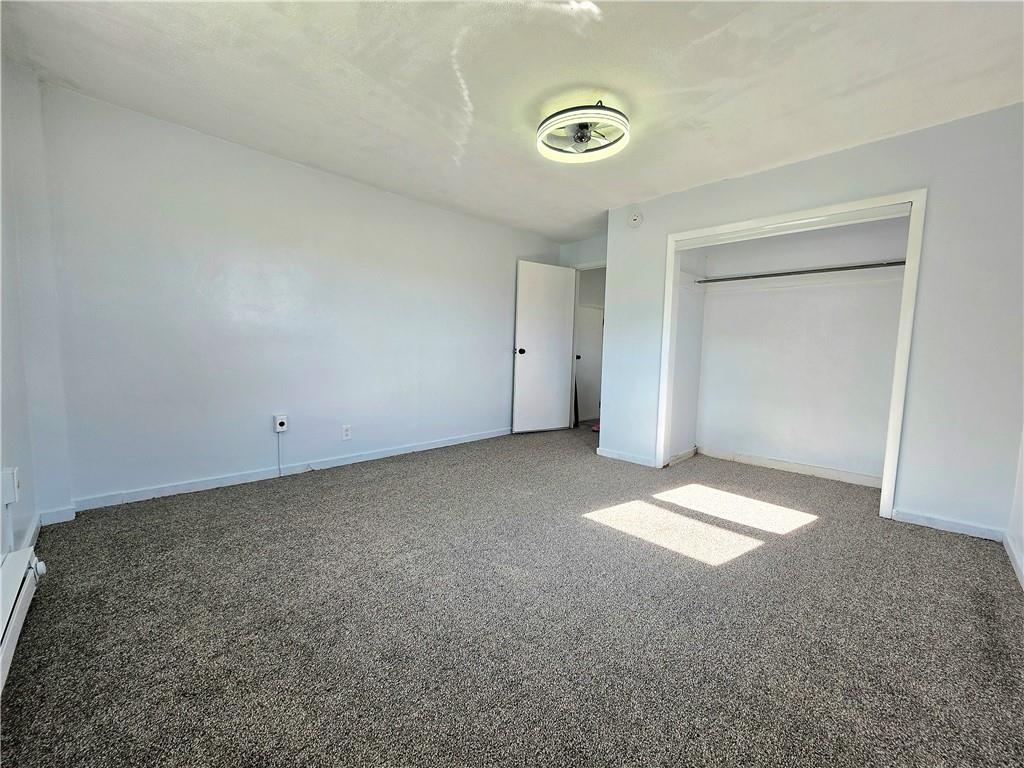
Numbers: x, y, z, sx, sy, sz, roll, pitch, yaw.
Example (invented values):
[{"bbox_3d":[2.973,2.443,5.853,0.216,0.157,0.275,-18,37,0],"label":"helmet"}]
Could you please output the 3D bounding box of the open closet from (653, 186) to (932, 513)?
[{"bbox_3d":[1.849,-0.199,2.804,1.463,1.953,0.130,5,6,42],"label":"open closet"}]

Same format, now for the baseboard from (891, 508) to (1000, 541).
[{"bbox_3d":[2.497,0.810,2.219,0.417,0.066,0.015,5,6,42],"label":"baseboard"}]

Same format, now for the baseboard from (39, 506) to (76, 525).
[{"bbox_3d":[-2.450,0.717,2.078,0.015,0.070,0.116,6,7,44],"label":"baseboard"}]

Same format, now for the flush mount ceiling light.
[{"bbox_3d":[0.407,-1.453,2.200,0.520,0.130,0.520,1,5,0],"label":"flush mount ceiling light"}]

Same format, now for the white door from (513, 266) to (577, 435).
[{"bbox_3d":[0.392,-0.431,4.711,0.793,2.020,0.040,-1,5,-24],"label":"white door"}]

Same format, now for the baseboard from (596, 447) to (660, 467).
[{"bbox_3d":[1.044,0.672,3.527,0.572,0.066,0.015,5,6,42],"label":"baseboard"}]

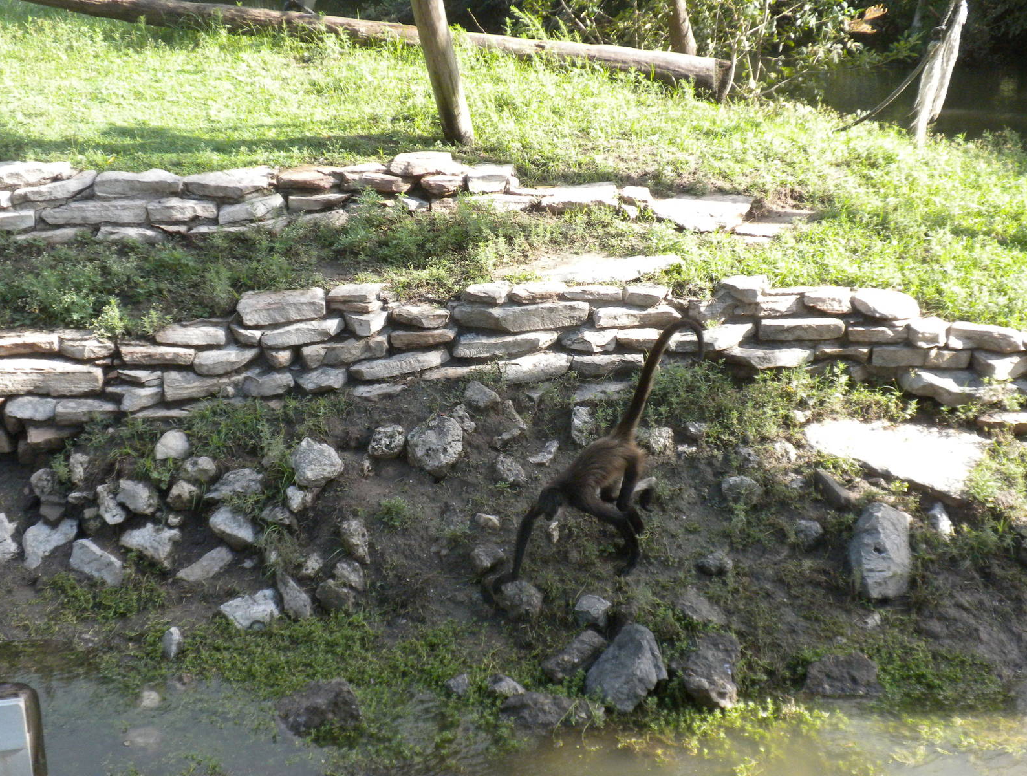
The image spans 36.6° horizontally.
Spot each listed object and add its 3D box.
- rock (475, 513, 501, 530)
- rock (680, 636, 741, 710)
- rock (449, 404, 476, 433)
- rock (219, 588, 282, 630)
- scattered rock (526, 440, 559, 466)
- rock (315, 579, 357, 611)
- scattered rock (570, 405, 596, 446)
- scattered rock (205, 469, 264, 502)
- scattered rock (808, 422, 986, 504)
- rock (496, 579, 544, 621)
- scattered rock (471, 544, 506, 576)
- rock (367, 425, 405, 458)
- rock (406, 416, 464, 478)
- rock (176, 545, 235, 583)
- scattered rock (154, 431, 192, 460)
[{"bbox_3d":[-0.114,0.596,6.928,0.113,0.051,0.086,0,20,-1],"label":"rock"},{"bbox_3d":[0.814,1.179,6.451,0.250,0.250,0.230,3,20,8],"label":"rock"},{"bbox_3d":[-0.240,0.145,7.320,0.123,0.116,0.113,-1,20,-2],"label":"rock"},{"bbox_3d":[-0.988,0.833,5.843,0.234,0.138,0.143,0,18,0],"label":"rock"},{"bbox_3d":[0.136,0.301,7.179,0.146,0.090,0.112,0,20,1],"label":"scattered rock"},{"bbox_3d":[-0.778,0.914,6.850,0.180,0.125,0.140,10,33,16],"label":"rock"},{"bbox_3d":[0.285,0.155,6.340,0.106,0.160,0.120,0,18,0],"label":"scattered rock"},{"bbox_3d":[-1.297,0.456,7.220,0.265,0.125,0.170,-8,33,-13],"label":"scattered rock"},{"bbox_3d":[1.767,0.316,7.297,0.802,0.080,0.535,14,32,23],"label":"scattered rock"},{"bbox_3d":[0.022,0.835,6.131,0.188,0.154,0.160,0,18,0],"label":"rock"},{"bbox_3d":[-0.110,0.753,6.796,0.149,0.097,0.129,0,20,-1],"label":"scattered rock"},{"bbox_3d":[-0.547,0.232,6.704,0.164,0.139,0.139,0,18,0],"label":"rock"},{"bbox_3d":[-0.316,0.238,6.266,0.231,0.234,0.205,0,18,0],"label":"rock"},{"bbox_3d":[-1.383,0.788,6.970,0.275,0.075,0.105,-28,49,-28],"label":"rock"},{"bbox_3d":[-1.497,0.252,6.821,0.160,0.125,0.136,0,18,0],"label":"scattered rock"}]

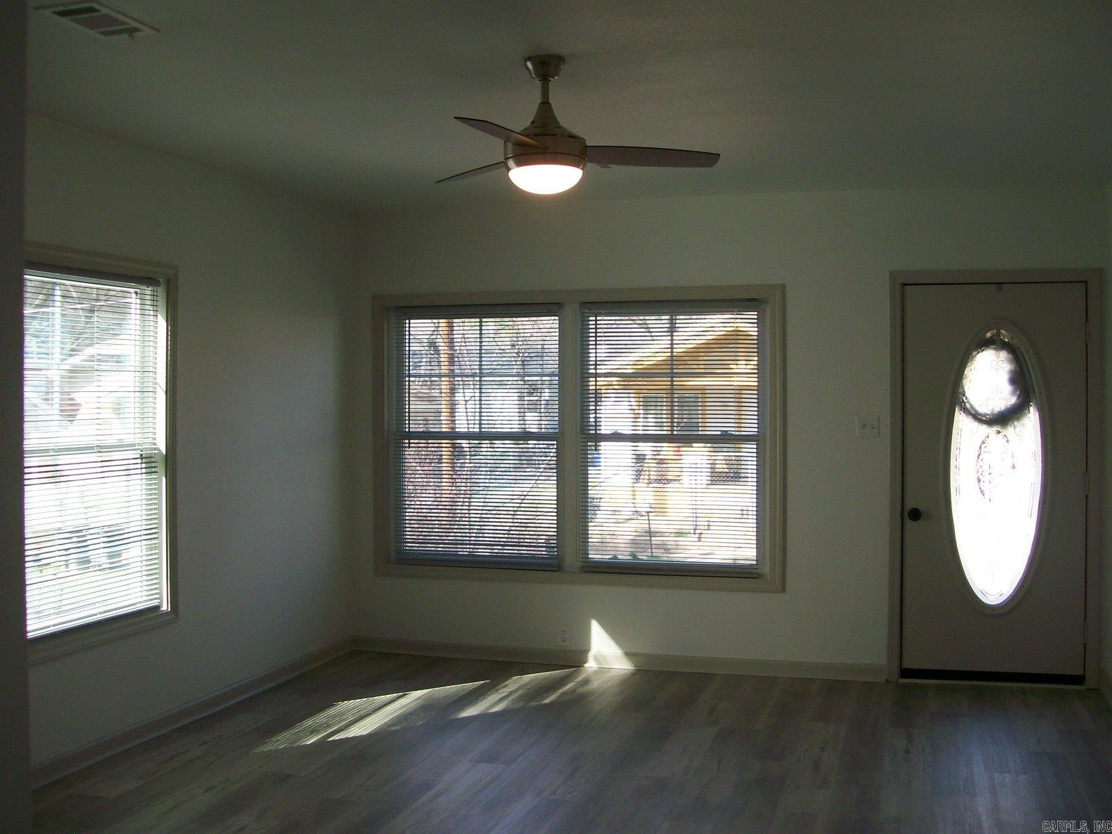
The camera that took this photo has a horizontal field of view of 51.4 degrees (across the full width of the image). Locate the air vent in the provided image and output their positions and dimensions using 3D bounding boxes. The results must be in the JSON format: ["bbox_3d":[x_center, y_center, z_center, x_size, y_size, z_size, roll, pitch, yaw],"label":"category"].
[{"bbox_3d":[-1.257,-1.091,3.204,0.186,0.025,0.292,0,1,17],"label":"air vent"}]

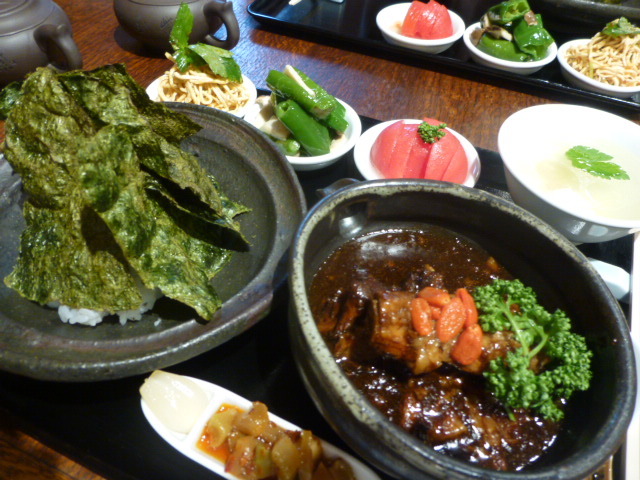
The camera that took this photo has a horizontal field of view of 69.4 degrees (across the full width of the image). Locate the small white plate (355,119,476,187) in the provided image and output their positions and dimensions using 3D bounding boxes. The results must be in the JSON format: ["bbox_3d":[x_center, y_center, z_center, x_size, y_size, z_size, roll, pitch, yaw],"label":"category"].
[{"bbox_3d":[0.071,-0.052,0.349,0.092,0.027,0.092,2,50,-2],"label":"small white plate"}]

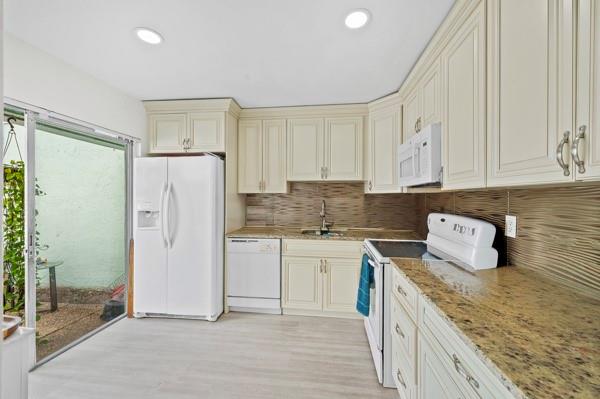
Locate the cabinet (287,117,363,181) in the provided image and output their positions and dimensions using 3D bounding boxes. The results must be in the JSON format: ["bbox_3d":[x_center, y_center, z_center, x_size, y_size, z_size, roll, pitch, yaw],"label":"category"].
[{"bbox_3d":[0.316,-0.618,2.980,0.918,0.767,0.324,0,1,7],"label":"cabinet"}]

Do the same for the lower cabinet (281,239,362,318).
[{"bbox_3d":[0.255,0.877,2.813,0.865,0.864,0.620,0,1,7],"label":"lower cabinet"}]

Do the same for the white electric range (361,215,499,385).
[{"bbox_3d":[0.954,0.725,1.959,0.735,1.192,0.760,0,1,7],"label":"white electric range"}]

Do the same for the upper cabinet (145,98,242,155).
[{"bbox_3d":[-1.255,-0.828,2.980,0.990,0.576,0.665,0,1,7],"label":"upper cabinet"}]

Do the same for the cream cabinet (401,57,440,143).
[{"bbox_3d":[1.219,-0.766,2.007,0.355,0.460,0.770,0,1,7],"label":"cream cabinet"}]

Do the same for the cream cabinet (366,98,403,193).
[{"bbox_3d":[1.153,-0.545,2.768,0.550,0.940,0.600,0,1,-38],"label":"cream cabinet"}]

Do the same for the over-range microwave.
[{"bbox_3d":[1.181,-0.331,1.983,0.410,0.419,0.755,0,1,7],"label":"over-range microwave"}]

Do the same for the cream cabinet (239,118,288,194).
[{"bbox_3d":[-0.456,-0.545,3.073,0.636,0.920,0.324,0,1,7],"label":"cream cabinet"}]

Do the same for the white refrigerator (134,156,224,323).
[{"bbox_3d":[-1.333,0.417,2.879,0.888,1.770,0.790,0,1,7],"label":"white refrigerator"}]

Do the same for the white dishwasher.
[{"bbox_3d":[-0.479,0.874,2.886,0.602,0.864,0.600,0,1,7],"label":"white dishwasher"}]

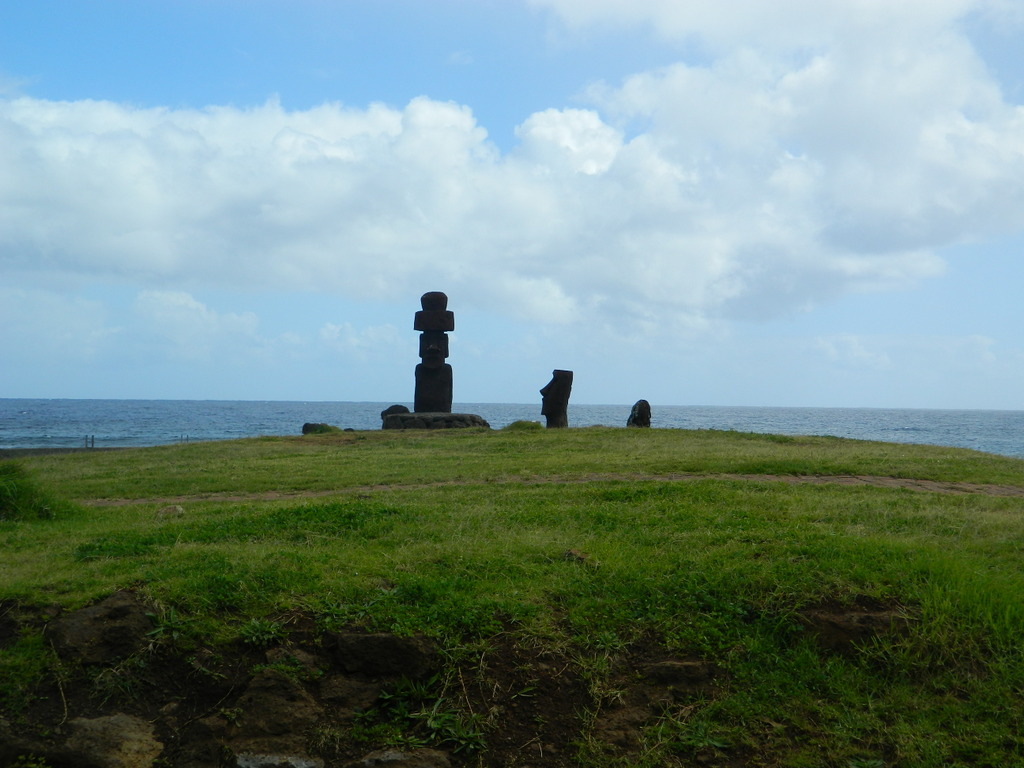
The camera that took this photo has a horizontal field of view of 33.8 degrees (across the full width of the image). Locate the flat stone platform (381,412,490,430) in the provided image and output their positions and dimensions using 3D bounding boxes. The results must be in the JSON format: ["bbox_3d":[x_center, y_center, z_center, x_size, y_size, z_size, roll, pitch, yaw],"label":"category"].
[{"bbox_3d":[-2.704,1.352,60.000,3.800,0.650,3.000,1,-1,1],"label":"flat stone platform"}]

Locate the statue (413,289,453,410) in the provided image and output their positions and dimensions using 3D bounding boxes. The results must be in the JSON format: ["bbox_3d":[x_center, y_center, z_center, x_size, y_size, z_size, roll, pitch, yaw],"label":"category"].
[{"bbox_3d":[-2.775,-1.139,60.000,1.420,4.300,1.300,1,-1,1],"label":"statue"}]

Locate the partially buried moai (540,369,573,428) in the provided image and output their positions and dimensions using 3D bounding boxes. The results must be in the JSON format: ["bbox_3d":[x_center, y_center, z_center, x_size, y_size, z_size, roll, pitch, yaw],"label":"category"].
[{"bbox_3d":[1.583,0.534,60.000,1.140,2.120,0.900,1,-1,-6],"label":"partially buried moai"}]

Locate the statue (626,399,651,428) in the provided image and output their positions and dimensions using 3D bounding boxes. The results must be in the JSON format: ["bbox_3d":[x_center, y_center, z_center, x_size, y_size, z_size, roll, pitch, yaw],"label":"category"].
[{"bbox_3d":[4.519,1.067,60.000,0.850,1.080,0.800,0,-1,27],"label":"statue"}]

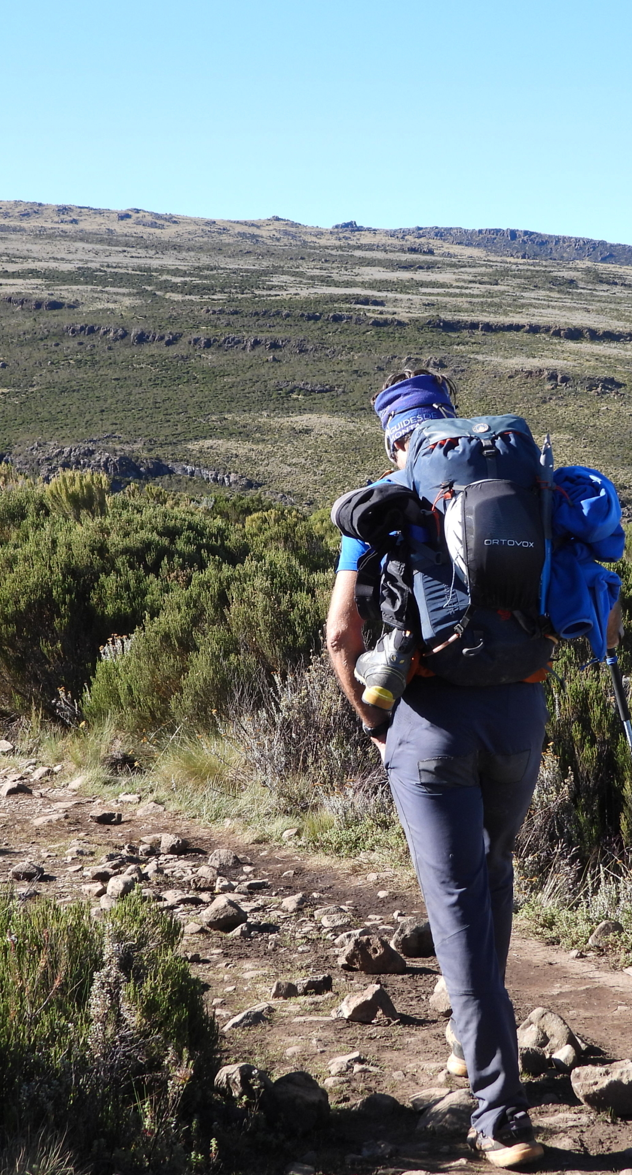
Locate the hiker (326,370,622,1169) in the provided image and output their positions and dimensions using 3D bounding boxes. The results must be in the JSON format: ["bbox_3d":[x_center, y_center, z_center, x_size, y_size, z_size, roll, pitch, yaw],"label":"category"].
[{"bbox_3d":[0.335,0.362,5.500,0.650,1.690,0.800,-2,4,-23],"label":"hiker"}]

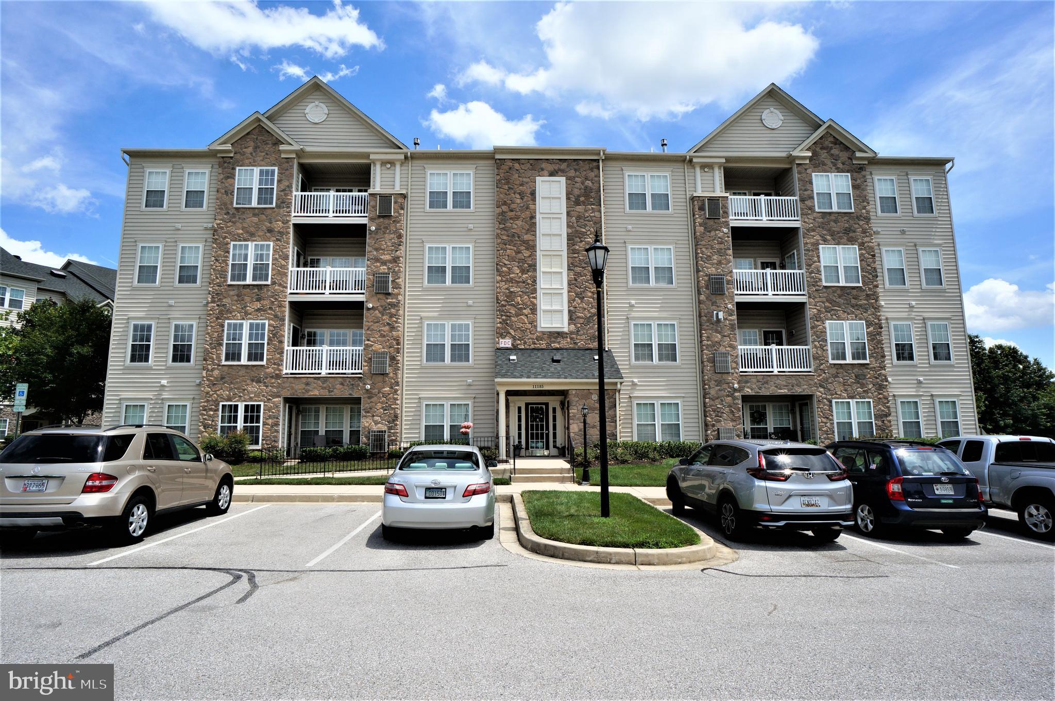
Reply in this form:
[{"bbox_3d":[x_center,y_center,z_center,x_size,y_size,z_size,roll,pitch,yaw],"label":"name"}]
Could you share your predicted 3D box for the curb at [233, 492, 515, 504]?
[{"bbox_3d":[-3.806,3.607,13.475,6.900,0.200,0.260,0,-8,-4],"label":"curb"}]

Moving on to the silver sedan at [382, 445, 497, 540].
[{"bbox_3d":[-1.558,2.553,10.593,1.820,1.470,4.800,0,-8,-5],"label":"silver sedan"}]

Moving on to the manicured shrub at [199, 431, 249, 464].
[{"bbox_3d":[-10.786,3.448,19.957,1.650,1.120,1.400,0,-8,-2],"label":"manicured shrub"}]

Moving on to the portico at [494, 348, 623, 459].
[{"bbox_3d":[1.095,1.828,20.503,4.650,4.200,2.200,0,-8,-2],"label":"portico"}]

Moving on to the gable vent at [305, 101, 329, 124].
[{"bbox_3d":[-8.732,-9.859,23.068,0.950,1.020,0.100,0,-8,-2],"label":"gable vent"}]

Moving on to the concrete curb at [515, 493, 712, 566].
[{"bbox_3d":[1.294,3.257,10.657,3.000,0.200,6.400,0,-8,-3],"label":"concrete curb"}]

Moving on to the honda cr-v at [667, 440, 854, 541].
[{"bbox_3d":[4.224,2.519,10.614,1.860,1.680,4.600,0,-8,-3],"label":"honda cr-v"}]

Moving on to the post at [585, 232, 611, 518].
[{"bbox_3d":[1.421,0.356,10.668,0.470,5.450,0.470,0,-8,-2],"label":"post"}]

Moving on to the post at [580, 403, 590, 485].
[{"bbox_3d":[1.654,2.683,16.045,0.290,2.360,0.290,0,-8,-2],"label":"post"}]

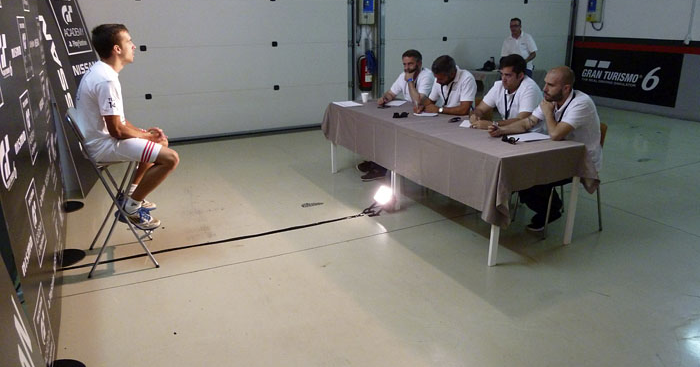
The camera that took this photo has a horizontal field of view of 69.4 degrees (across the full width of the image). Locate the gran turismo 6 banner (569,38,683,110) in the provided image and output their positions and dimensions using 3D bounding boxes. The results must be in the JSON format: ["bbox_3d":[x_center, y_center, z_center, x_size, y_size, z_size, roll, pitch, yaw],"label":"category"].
[{"bbox_3d":[4.785,-2.033,8.993,0.030,1.044,2.206,-9,20,-24],"label":"gran turismo 6 banner"}]

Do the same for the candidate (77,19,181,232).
[{"bbox_3d":[-1.481,-0.343,3.404,0.660,1.390,0.480,-8,20,-23],"label":"candidate"}]

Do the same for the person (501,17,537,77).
[{"bbox_3d":[2.569,-1.744,7.848,0.550,1.610,0.360,10,21,28],"label":"person"}]

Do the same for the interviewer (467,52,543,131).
[{"bbox_3d":[1.338,-0.450,4.438,0.850,1.310,0.580,-9,20,-25],"label":"interviewer"}]

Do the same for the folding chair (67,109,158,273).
[{"bbox_3d":[-1.584,0.026,3.365,0.450,1.030,0.500,-9,20,-24],"label":"folding chair"}]

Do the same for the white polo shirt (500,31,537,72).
[{"bbox_3d":[2.568,-2.039,7.750,0.540,0.640,0.300,10,21,28],"label":"white polo shirt"}]

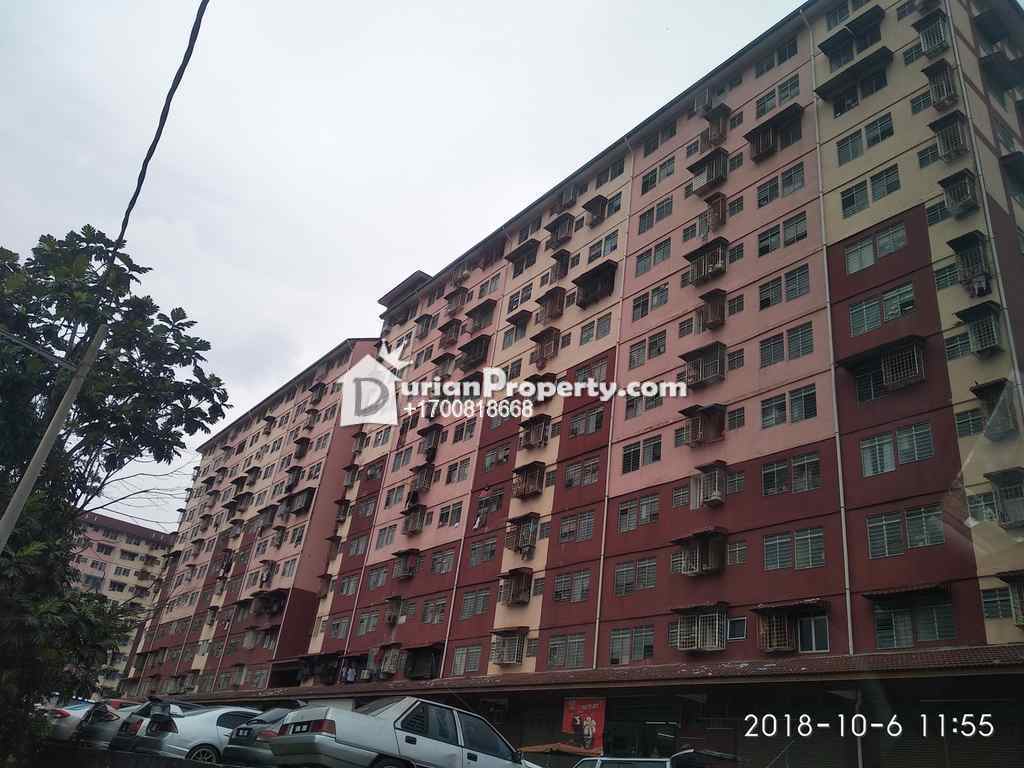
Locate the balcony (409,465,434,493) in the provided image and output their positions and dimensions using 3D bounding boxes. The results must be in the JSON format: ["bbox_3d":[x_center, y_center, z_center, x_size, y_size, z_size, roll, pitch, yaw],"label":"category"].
[{"bbox_3d":[-6.073,6.250,50.615,0.580,1.622,2.447,25,-32,-29],"label":"balcony"}]

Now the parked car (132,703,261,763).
[{"bbox_3d":[-5.542,7.742,16.485,4.550,1.420,1.730,30,-34,-34],"label":"parked car"}]

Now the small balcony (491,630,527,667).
[{"bbox_3d":[-0.220,12.345,35.994,0.579,1.452,2.157,25,-32,-29],"label":"small balcony"}]

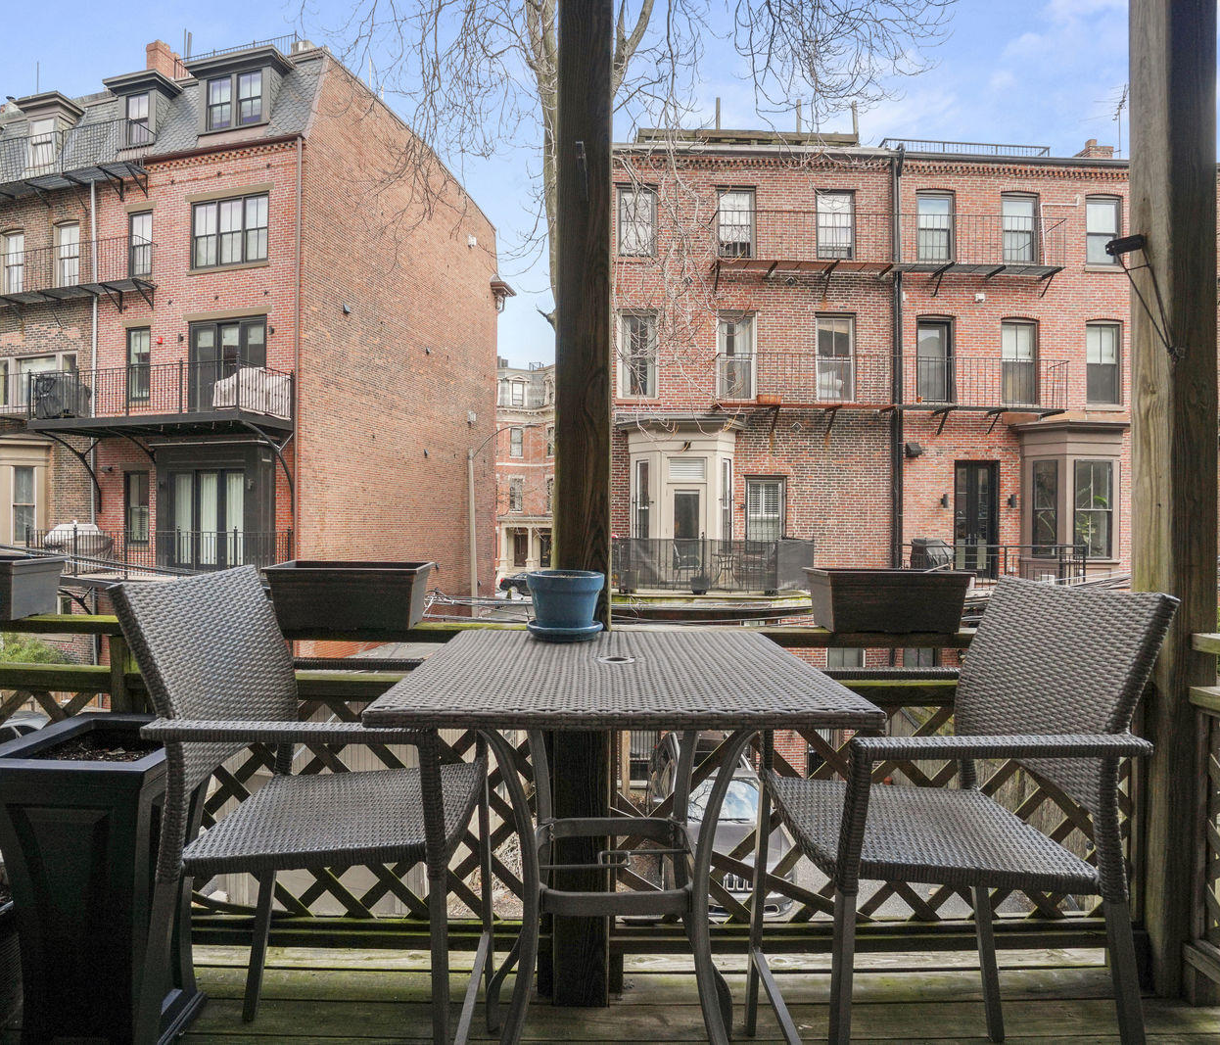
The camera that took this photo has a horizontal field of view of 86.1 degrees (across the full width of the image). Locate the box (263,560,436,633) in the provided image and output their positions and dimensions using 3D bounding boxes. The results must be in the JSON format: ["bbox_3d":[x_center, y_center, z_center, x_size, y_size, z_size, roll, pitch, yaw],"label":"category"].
[{"bbox_3d":[-0.709,0.201,1.812,0.403,0.165,0.192,0,0,-2],"label":"box"}]

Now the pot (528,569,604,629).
[{"bbox_3d":[-0.106,0.200,1.585,0.188,0.150,0.188,0,0,0],"label":"pot"}]

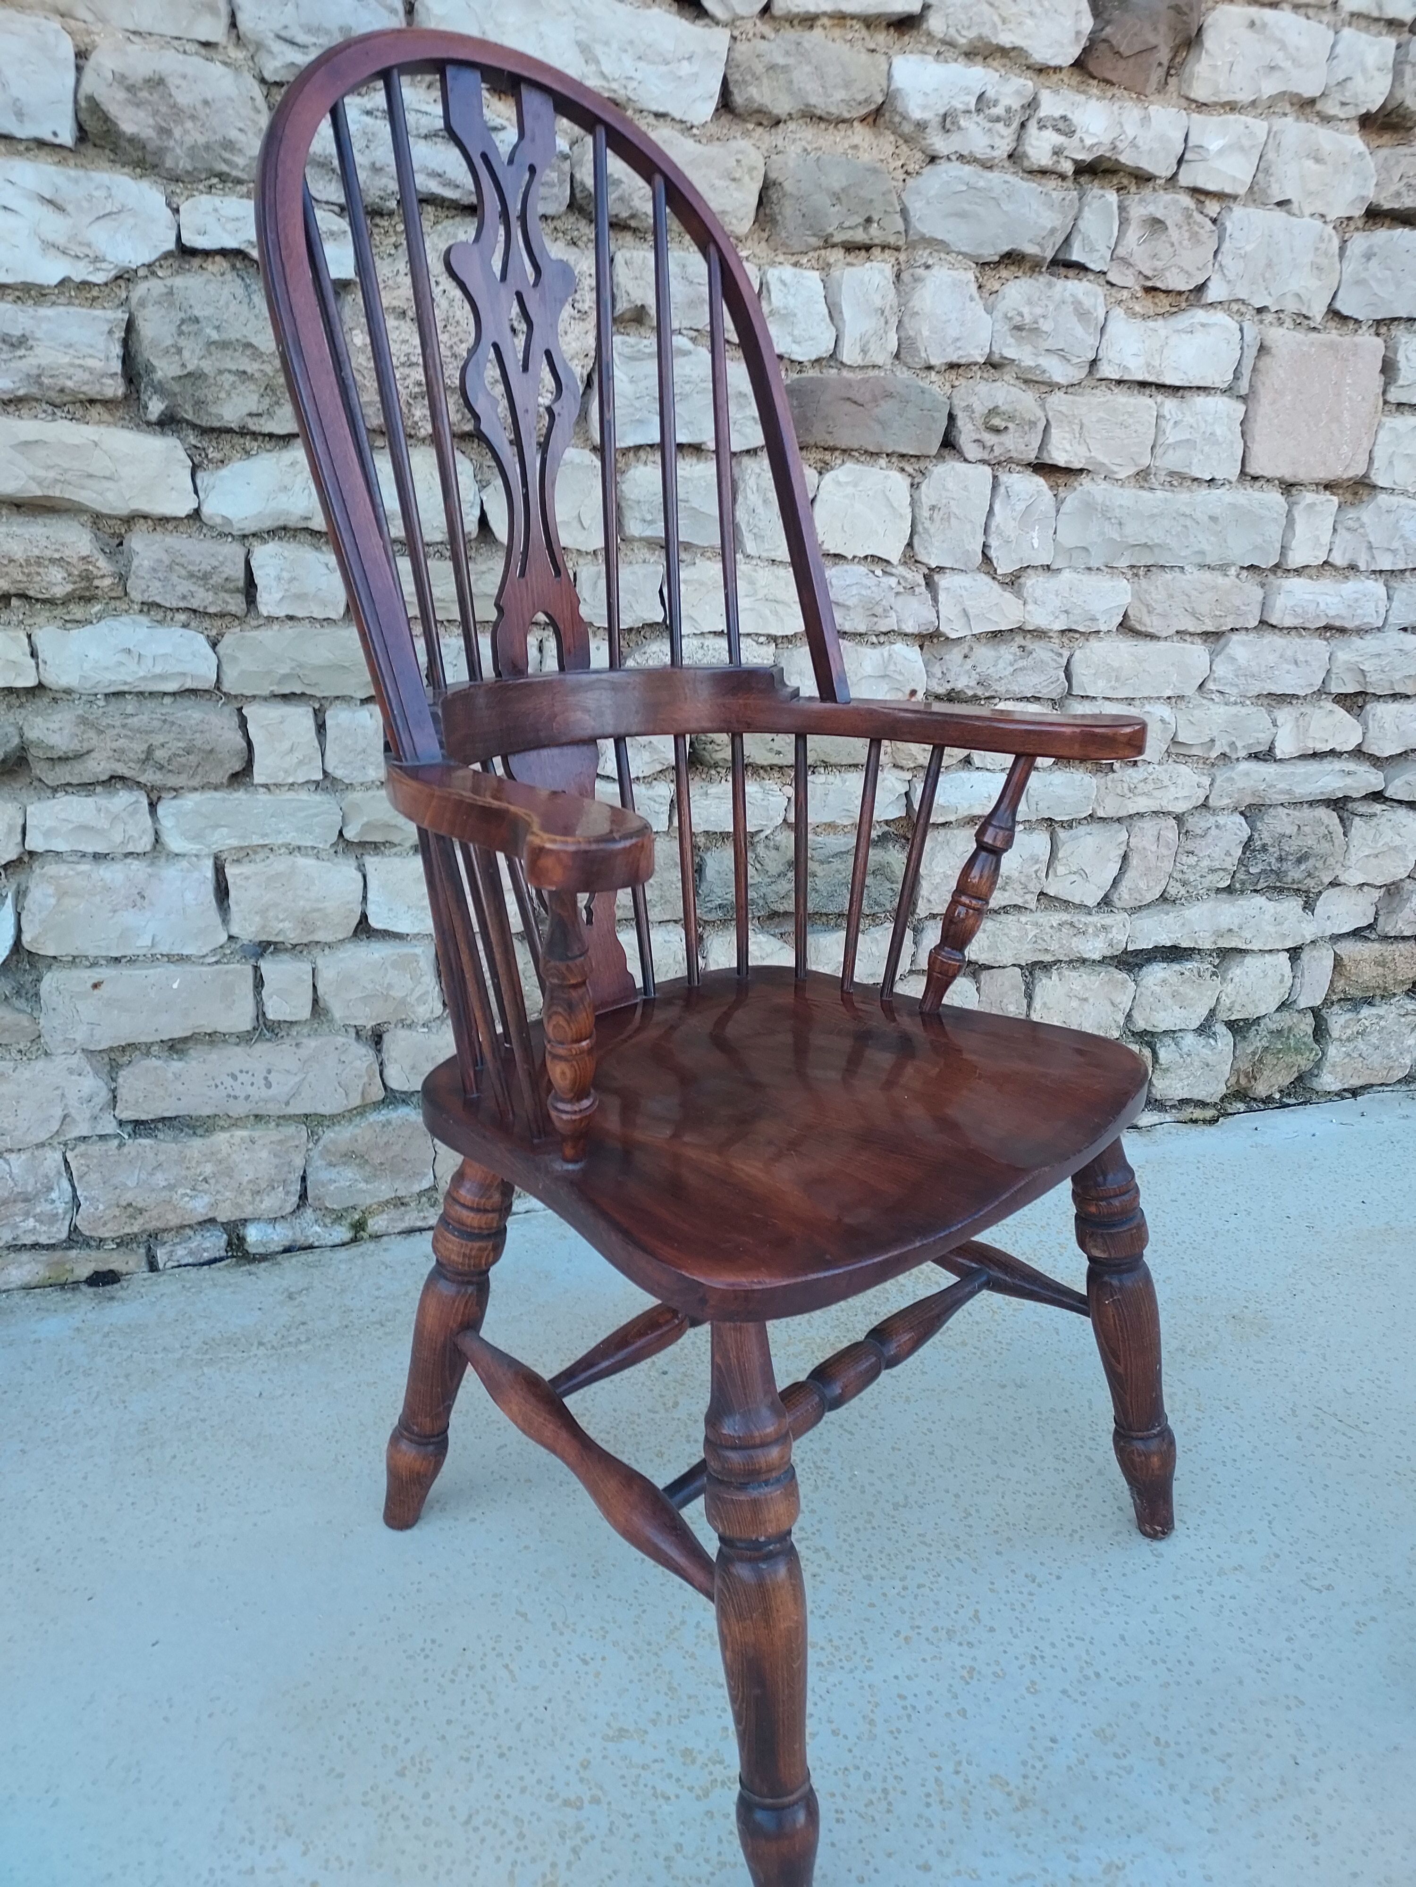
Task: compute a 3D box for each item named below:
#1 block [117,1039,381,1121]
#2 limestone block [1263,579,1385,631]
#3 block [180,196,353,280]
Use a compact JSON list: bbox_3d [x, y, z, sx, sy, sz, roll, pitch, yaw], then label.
[{"bbox_3d":[-0.509,0.131,1.463,0.268,0.085,0.129,-5,18,-19],"label":"block"},{"bbox_3d":[0.799,-0.462,1.760,0.207,0.061,0.110,-5,22,-18],"label":"limestone block"},{"bbox_3d":[-0.414,-0.657,1.233,0.145,0.055,0.090,-5,18,-19],"label":"block"}]

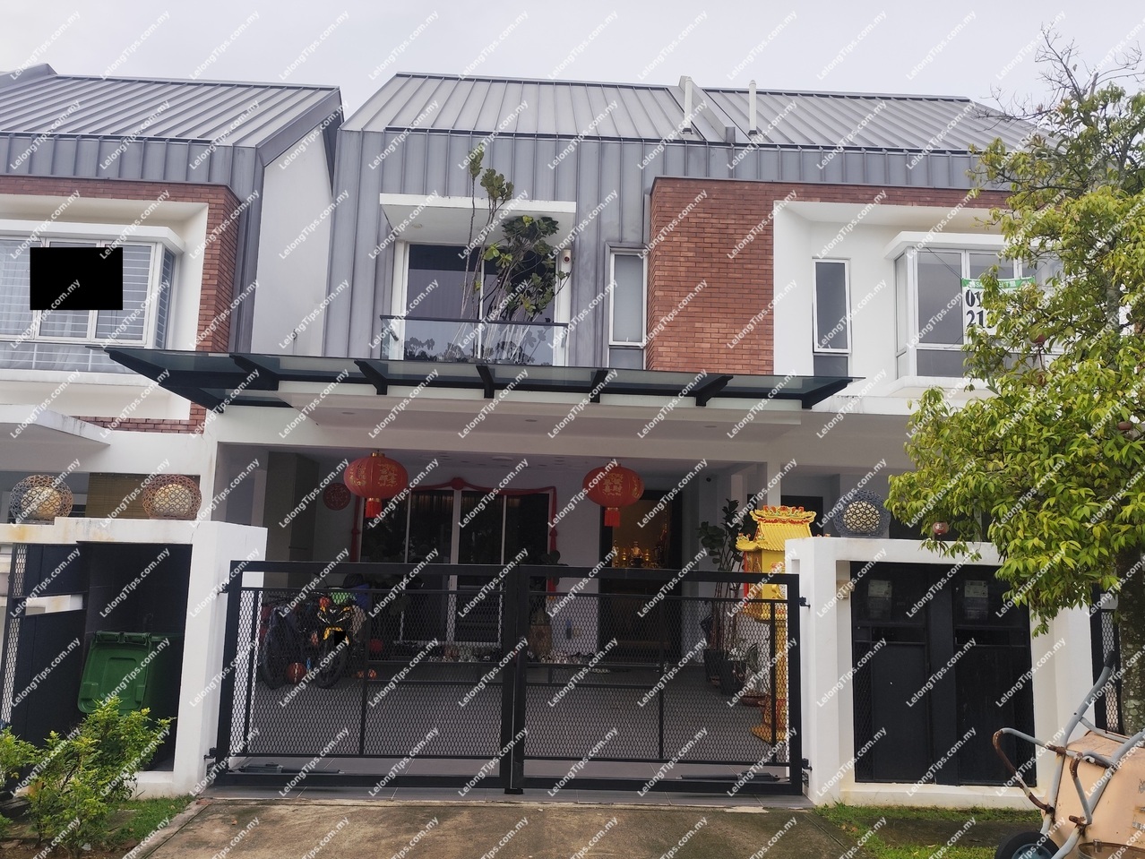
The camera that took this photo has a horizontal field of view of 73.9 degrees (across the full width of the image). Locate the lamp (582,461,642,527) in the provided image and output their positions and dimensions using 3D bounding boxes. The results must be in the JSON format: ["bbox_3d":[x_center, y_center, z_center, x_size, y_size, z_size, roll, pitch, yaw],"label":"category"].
[{"bbox_3d":[0.502,0.796,9.266,0.740,0.770,0.740,2,-9,-2],"label":"lamp"}]

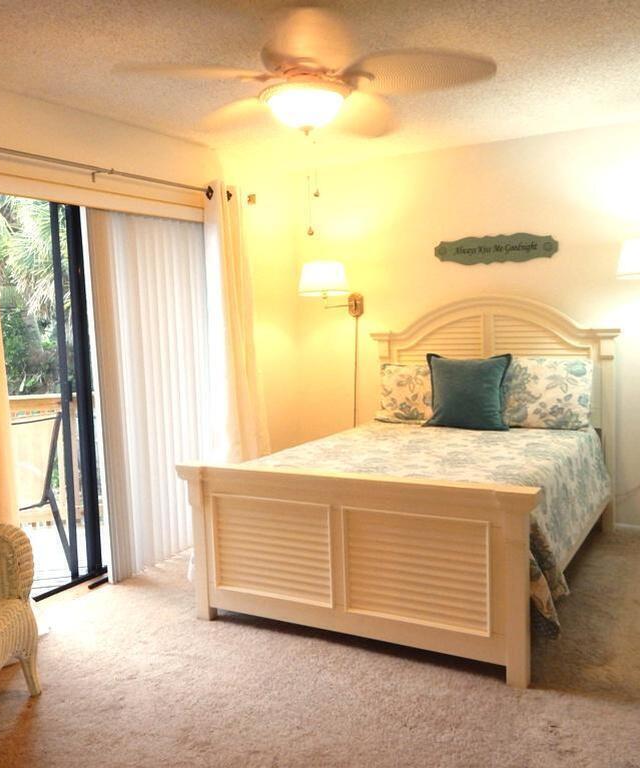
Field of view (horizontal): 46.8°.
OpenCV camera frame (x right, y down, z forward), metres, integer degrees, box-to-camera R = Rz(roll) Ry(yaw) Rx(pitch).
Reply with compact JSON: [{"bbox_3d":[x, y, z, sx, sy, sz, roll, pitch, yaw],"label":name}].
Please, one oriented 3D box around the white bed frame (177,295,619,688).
[{"bbox_3d":[0.584,0.262,3.950,1.645,1.480,2.220,1,6,29],"label":"white bed frame"}]

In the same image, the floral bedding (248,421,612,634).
[{"bbox_3d":[0.588,0.583,3.961,1.650,0.560,2.020,1,6,29],"label":"floral bedding"}]

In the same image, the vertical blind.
[{"bbox_3d":[-0.879,0.035,4.217,0.090,1.950,1.010,1,6,29],"label":"vertical blind"}]

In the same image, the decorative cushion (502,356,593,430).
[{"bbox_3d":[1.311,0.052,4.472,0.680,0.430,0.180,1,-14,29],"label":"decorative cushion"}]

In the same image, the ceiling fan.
[{"bbox_3d":[-0.062,-1.111,2.644,1.310,0.420,1.310,1,6,29],"label":"ceiling fan"}]

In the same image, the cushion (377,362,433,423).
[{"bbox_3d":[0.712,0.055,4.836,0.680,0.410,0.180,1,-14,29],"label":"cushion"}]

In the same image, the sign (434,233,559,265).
[{"bbox_3d":[1.132,-0.879,4.804,0.830,0.175,0.020,1,6,29],"label":"sign"}]

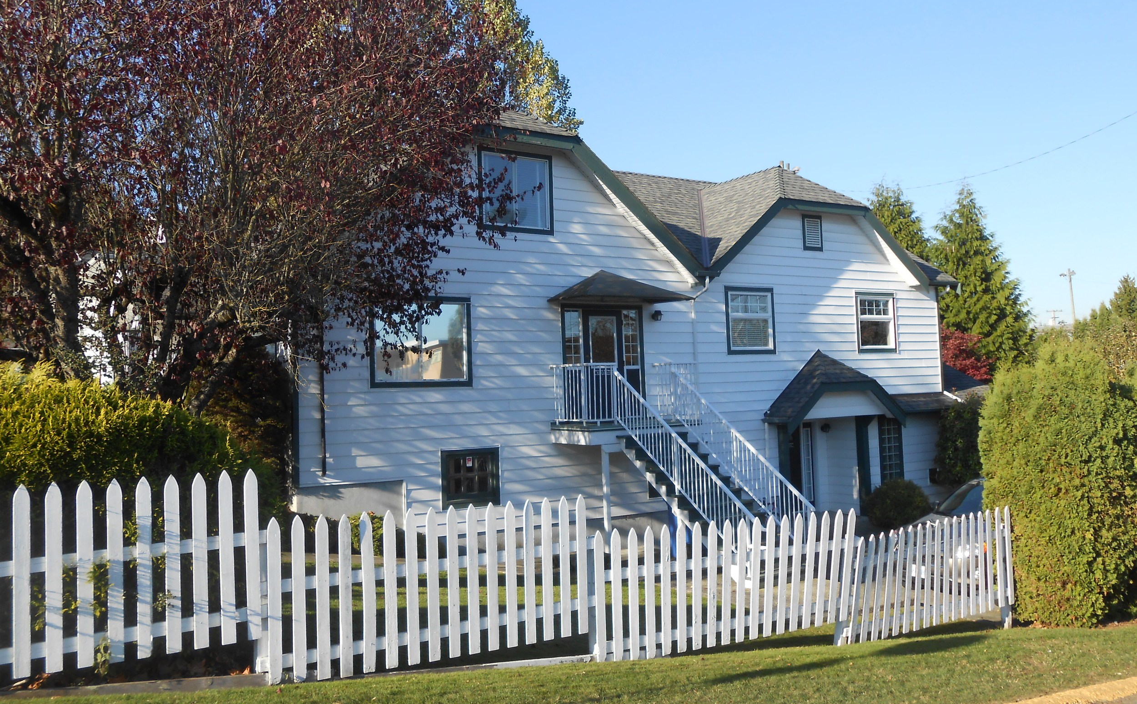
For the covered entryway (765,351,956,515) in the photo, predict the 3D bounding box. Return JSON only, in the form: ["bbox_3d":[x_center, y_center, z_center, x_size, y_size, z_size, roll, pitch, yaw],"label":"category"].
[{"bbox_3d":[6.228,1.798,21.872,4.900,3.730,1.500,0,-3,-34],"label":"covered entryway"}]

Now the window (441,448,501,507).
[{"bbox_3d":[-1.622,2.126,16.677,1.110,0.995,0.100,0,-3,-34],"label":"window"}]

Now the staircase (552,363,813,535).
[{"bbox_3d":[2.011,1.830,16.455,2.510,3.420,4.500,0,-3,-34],"label":"staircase"}]

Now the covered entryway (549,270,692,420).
[{"bbox_3d":[1.007,-0.160,17.927,2.470,2.800,1.250,0,-3,-34],"label":"covered entryway"}]

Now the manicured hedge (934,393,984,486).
[{"bbox_3d":[9.016,2.087,22.598,1.360,2.321,1.200,0,-3,-34],"label":"manicured hedge"}]

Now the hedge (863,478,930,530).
[{"bbox_3d":[6.827,3.112,20.502,1.380,0.956,1.380,0,-3,-34],"label":"hedge"}]

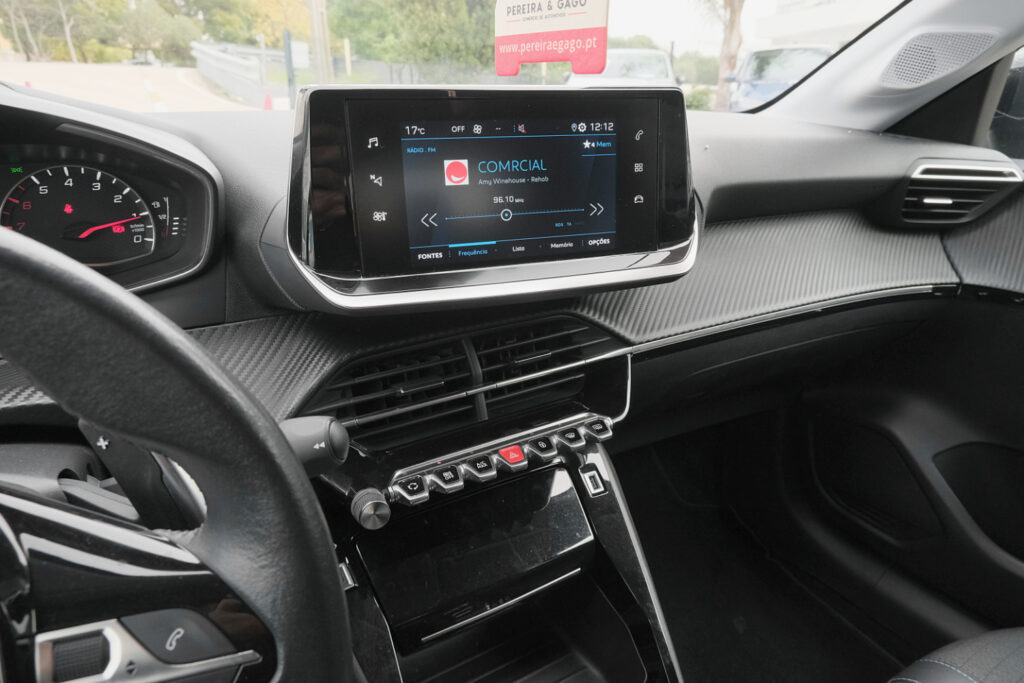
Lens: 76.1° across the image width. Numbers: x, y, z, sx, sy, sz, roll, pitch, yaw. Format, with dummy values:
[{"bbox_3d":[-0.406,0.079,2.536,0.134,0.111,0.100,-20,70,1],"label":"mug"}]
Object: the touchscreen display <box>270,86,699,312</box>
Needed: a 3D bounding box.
[{"bbox_3d":[-0.002,-0.102,0.455,0.286,0.137,0.055,-8,15,-20],"label":"touchscreen display"}]

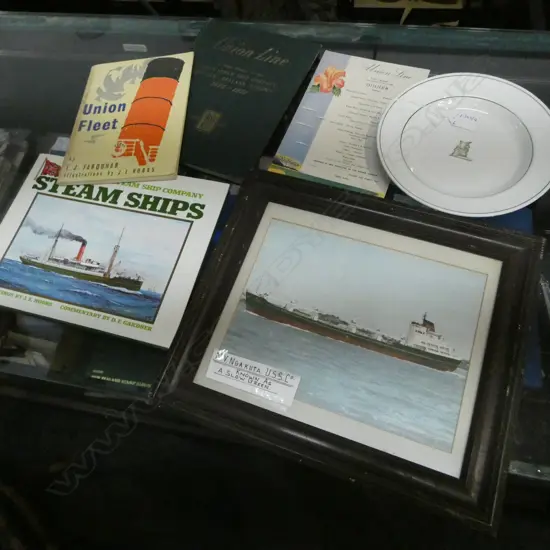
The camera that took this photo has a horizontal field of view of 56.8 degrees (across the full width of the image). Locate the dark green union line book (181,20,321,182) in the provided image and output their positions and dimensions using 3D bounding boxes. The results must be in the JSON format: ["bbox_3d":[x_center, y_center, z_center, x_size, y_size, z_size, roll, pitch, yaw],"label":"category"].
[{"bbox_3d":[-0.075,-0.276,0.788,0.201,0.012,0.281,21,69,16],"label":"dark green union line book"}]

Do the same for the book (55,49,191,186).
[{"bbox_3d":[-0.198,-0.219,0.703,0.161,0.010,0.223,-3,61,8],"label":"book"}]

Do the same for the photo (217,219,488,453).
[{"bbox_3d":[0.091,0.056,0.603,0.277,0.005,0.210,16,68,14],"label":"photo"}]

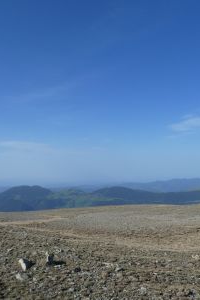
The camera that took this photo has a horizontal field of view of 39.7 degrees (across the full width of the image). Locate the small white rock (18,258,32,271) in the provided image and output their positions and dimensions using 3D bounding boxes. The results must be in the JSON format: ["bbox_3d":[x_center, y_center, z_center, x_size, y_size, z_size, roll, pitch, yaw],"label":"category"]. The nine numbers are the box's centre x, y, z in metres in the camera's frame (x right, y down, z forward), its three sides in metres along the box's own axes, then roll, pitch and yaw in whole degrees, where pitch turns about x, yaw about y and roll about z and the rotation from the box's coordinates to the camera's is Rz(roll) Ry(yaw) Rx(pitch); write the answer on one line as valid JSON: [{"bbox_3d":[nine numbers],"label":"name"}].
[{"bbox_3d":[-1.500,2.312,5.600,0.250,0.200,0.200,0,-6,0],"label":"small white rock"}]

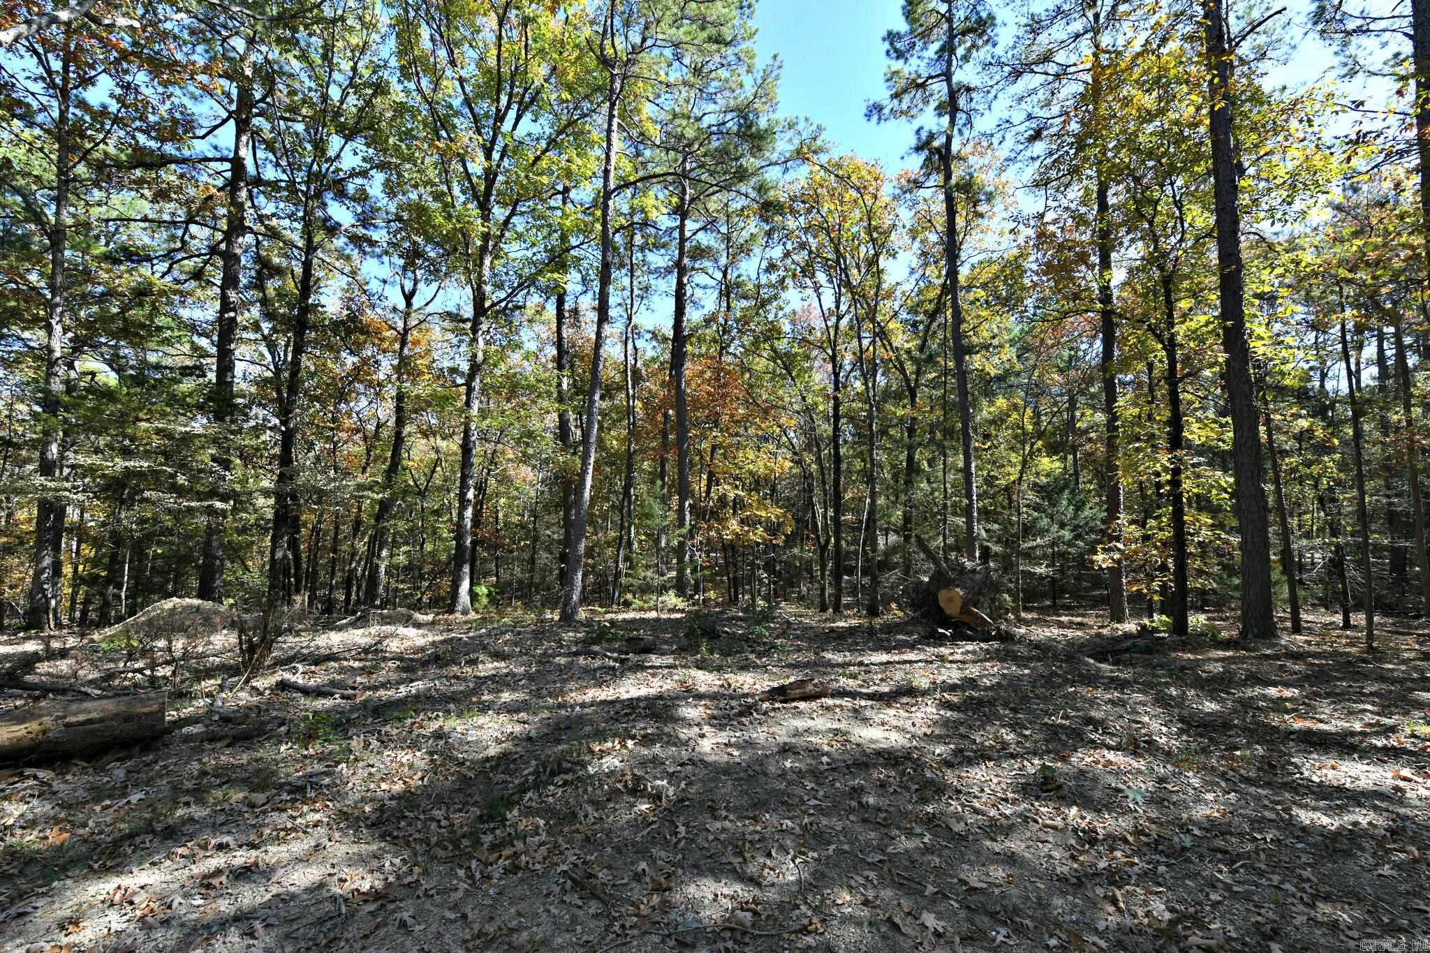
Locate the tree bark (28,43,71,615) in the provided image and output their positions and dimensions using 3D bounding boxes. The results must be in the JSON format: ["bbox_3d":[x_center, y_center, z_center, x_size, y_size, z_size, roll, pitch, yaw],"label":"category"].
[{"bbox_3d":[-10.003,-2.259,8.408,0.250,9.072,0.250,-2,-4,0],"label":"tree bark"}]

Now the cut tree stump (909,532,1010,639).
[{"bbox_3d":[3.417,1.568,7.800,1.300,1.350,1.150,-2,-5,23],"label":"cut tree stump"}]

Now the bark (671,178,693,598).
[{"bbox_3d":[-0.643,-1.951,11.522,0.290,8.788,0.290,0,-4,-3],"label":"bark"}]

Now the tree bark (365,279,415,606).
[{"bbox_3d":[-5.851,-0.660,10.105,0.240,6.044,0.230,4,-4,0],"label":"tree bark"}]

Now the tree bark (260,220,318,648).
[{"bbox_3d":[-6.175,-0.771,8.108,0.220,6.136,0.210,3,-4,0],"label":"tree bark"}]

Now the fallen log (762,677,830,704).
[{"bbox_3d":[0.702,1.861,4.806,0.600,0.140,0.200,2,-4,-21],"label":"fallen log"}]

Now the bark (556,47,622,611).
[{"bbox_3d":[-1.929,-2.287,8.831,0.380,9.061,0.380,5,-4,-13],"label":"bark"}]

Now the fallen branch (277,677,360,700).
[{"bbox_3d":[-3.520,1.889,4.925,0.987,0.110,0.140,-1,-4,19],"label":"fallen branch"}]

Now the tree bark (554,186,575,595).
[{"bbox_3d":[-3.072,-1.886,11.514,0.260,8.571,0.260,-1,-4,-15],"label":"tree bark"}]

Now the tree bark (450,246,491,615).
[{"bbox_3d":[-4.061,-0.844,9.327,0.380,6.208,0.380,4,-5,-24],"label":"tree bark"}]

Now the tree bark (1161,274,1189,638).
[{"bbox_3d":[6.428,-0.358,7.787,0.220,5.100,0.220,-2,-5,40],"label":"tree bark"}]

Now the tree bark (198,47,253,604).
[{"bbox_3d":[-9.239,-3.015,10.572,0.340,10.934,0.340,0,-4,0],"label":"tree bark"}]

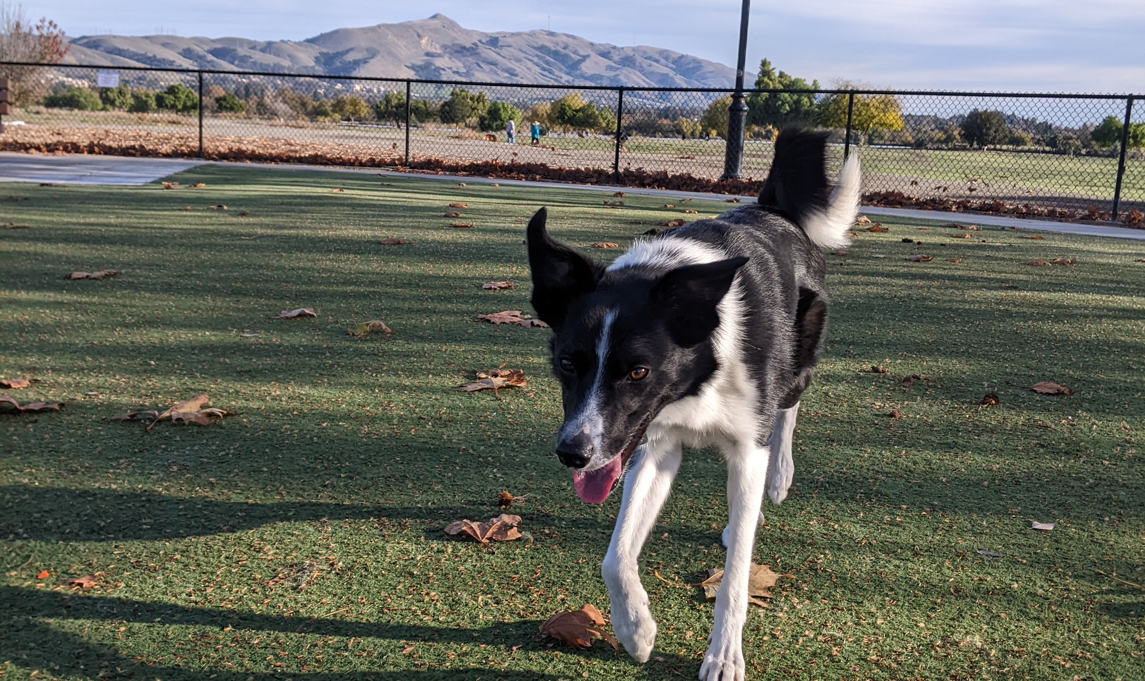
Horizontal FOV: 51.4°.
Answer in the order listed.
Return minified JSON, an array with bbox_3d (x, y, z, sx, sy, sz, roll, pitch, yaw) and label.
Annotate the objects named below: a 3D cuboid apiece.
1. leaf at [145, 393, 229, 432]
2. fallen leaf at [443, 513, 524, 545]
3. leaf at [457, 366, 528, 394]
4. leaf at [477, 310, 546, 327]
[{"bbox_3d":[-0.787,0.147,2.424,0.178,0.050,0.140,0,11,-18],"label":"leaf"},{"bbox_3d":[-0.138,0.292,1.844,0.124,0.036,0.075,2,10,-4],"label":"fallen leaf"},{"bbox_3d":[-0.195,0.097,2.902,0.174,0.042,0.150,2,10,-4],"label":"leaf"},{"bbox_3d":[-0.196,-0.074,3.884,0.235,0.035,0.160,3,10,-3],"label":"leaf"}]

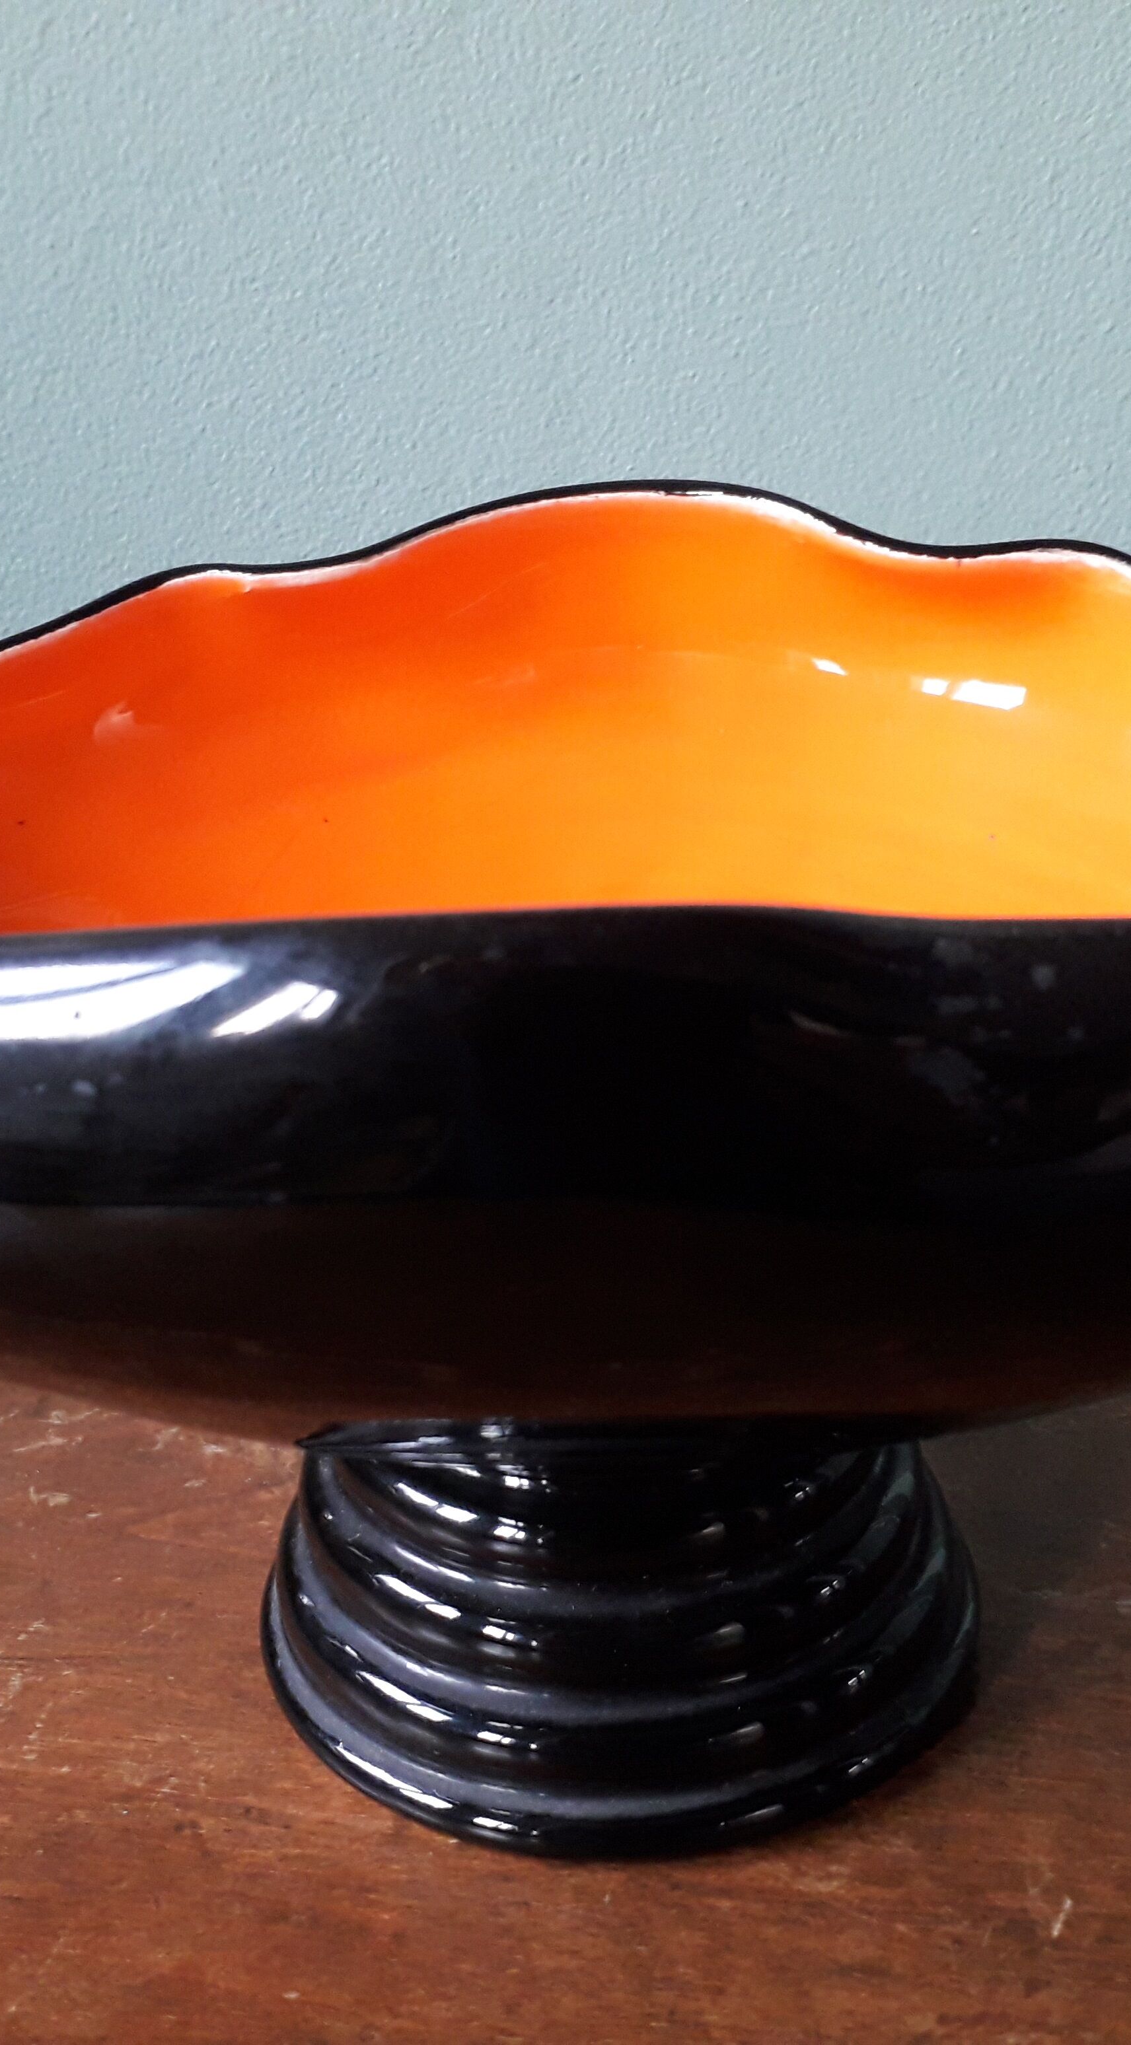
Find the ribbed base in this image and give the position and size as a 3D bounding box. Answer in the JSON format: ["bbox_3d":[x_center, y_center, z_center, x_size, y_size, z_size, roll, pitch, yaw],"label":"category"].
[{"bbox_3d":[0.009,0.073,0.351,0.121,0.052,0.121,0,23,0],"label":"ribbed base"}]

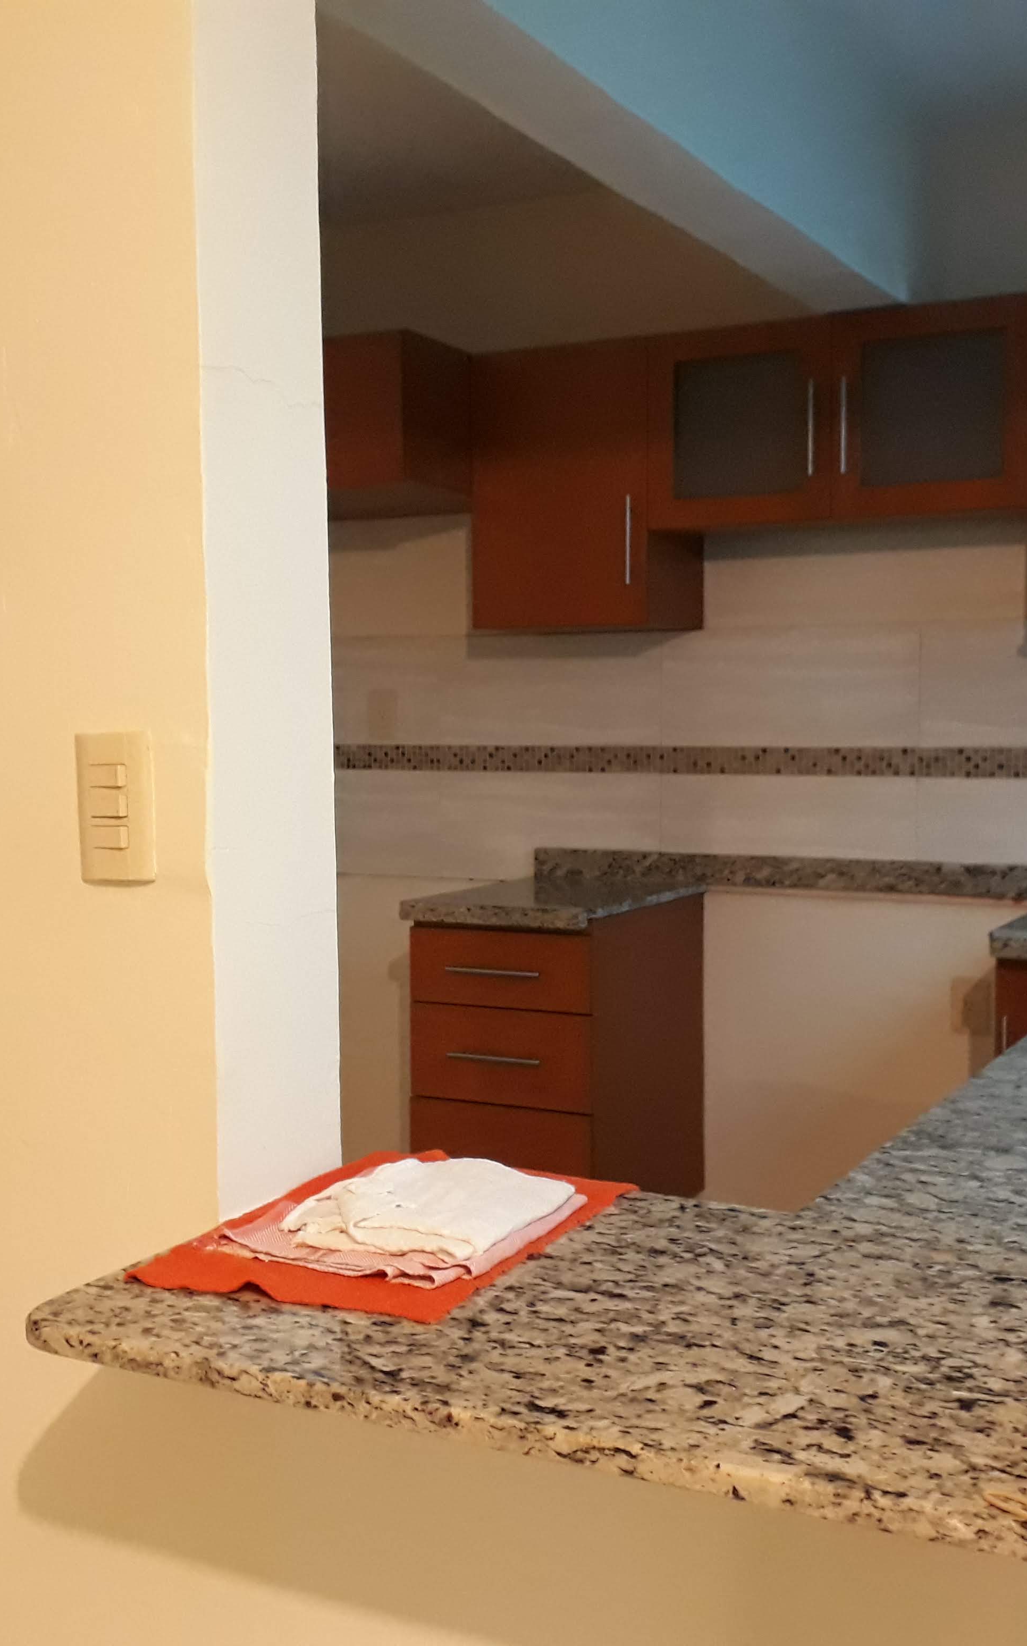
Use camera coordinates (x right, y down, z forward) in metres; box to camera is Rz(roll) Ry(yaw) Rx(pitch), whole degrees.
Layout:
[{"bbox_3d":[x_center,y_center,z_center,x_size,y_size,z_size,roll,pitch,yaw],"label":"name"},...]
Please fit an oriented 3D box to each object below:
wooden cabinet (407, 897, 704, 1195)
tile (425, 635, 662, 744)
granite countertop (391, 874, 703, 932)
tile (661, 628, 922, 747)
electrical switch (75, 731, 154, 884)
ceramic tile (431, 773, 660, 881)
[{"bbox_3d":[0.115,0.545,3.745,0.410,0.701,0.599,2,4,28],"label":"wooden cabinet"},{"bbox_3d":[0.064,-0.314,4.048,0.601,0.264,0.010,2,4,28],"label":"tile"},{"bbox_3d":[0.097,0.175,3.716,0.432,0.042,0.624,2,4,28],"label":"granite countertop"},{"bbox_3d":[0.595,-0.298,3.768,0.601,0.264,0.010,2,4,28],"label":"tile"},{"bbox_3d":[-0.318,-0.012,1.360,0.068,0.118,0.012,2,4,28],"label":"electrical switch"},{"bbox_3d":[0.066,0.011,4.069,0.601,0.264,0.010,2,4,28],"label":"ceramic tile"}]

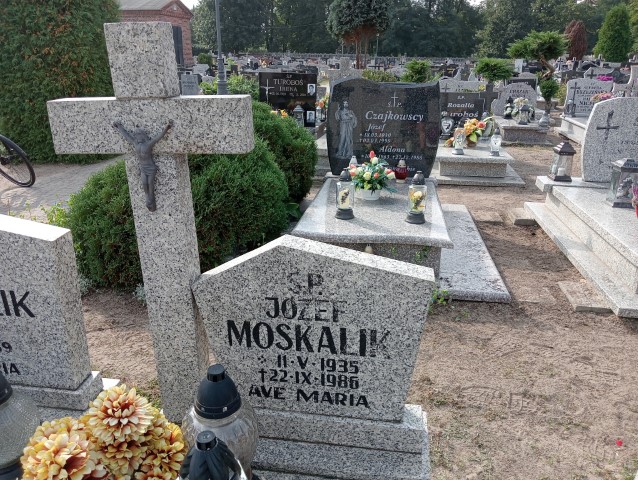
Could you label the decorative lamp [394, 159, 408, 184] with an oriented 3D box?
[{"bbox_3d":[0.746,-0.616,4.637,0.115,0.210,0.115,3,19,8],"label":"decorative lamp"}]

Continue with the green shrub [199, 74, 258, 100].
[{"bbox_3d":[-1.663,-2.428,9.410,1.152,1.117,0.950,3,20,9],"label":"green shrub"}]

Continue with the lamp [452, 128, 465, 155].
[{"bbox_3d":[1.772,-1.242,6.513,0.130,0.320,0.130,2,20,8],"label":"lamp"}]

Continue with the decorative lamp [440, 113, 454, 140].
[{"bbox_3d":[1.929,-1.706,7.762,0.190,0.380,0.140,3,19,8],"label":"decorative lamp"}]

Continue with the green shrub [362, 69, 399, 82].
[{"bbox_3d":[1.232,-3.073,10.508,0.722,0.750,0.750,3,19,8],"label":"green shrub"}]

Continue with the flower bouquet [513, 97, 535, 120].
[{"bbox_3d":[3.894,-2.470,9.767,0.419,0.414,0.350,3,20,9],"label":"flower bouquet"}]

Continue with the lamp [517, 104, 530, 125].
[{"bbox_3d":[3.903,-2.374,9.780,0.200,0.350,0.200,2,20,8],"label":"lamp"}]

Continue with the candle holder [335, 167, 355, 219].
[{"bbox_3d":[0.177,-0.314,3.517,0.125,0.335,0.125,3,19,8],"label":"candle holder"}]

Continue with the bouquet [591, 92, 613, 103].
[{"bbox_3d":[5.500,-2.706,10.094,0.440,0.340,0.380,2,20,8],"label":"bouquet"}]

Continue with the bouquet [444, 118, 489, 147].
[{"bbox_3d":[1.978,-1.423,6.826,0.573,0.320,0.380,3,20,9],"label":"bouquet"}]

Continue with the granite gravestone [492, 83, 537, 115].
[{"bbox_3d":[3.865,-2.775,10.240,0.858,0.628,0.130,3,19,8],"label":"granite gravestone"}]

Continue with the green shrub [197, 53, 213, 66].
[{"bbox_3d":[-5.207,-8.179,23.696,0.678,0.700,0.680,3,19,8],"label":"green shrub"}]

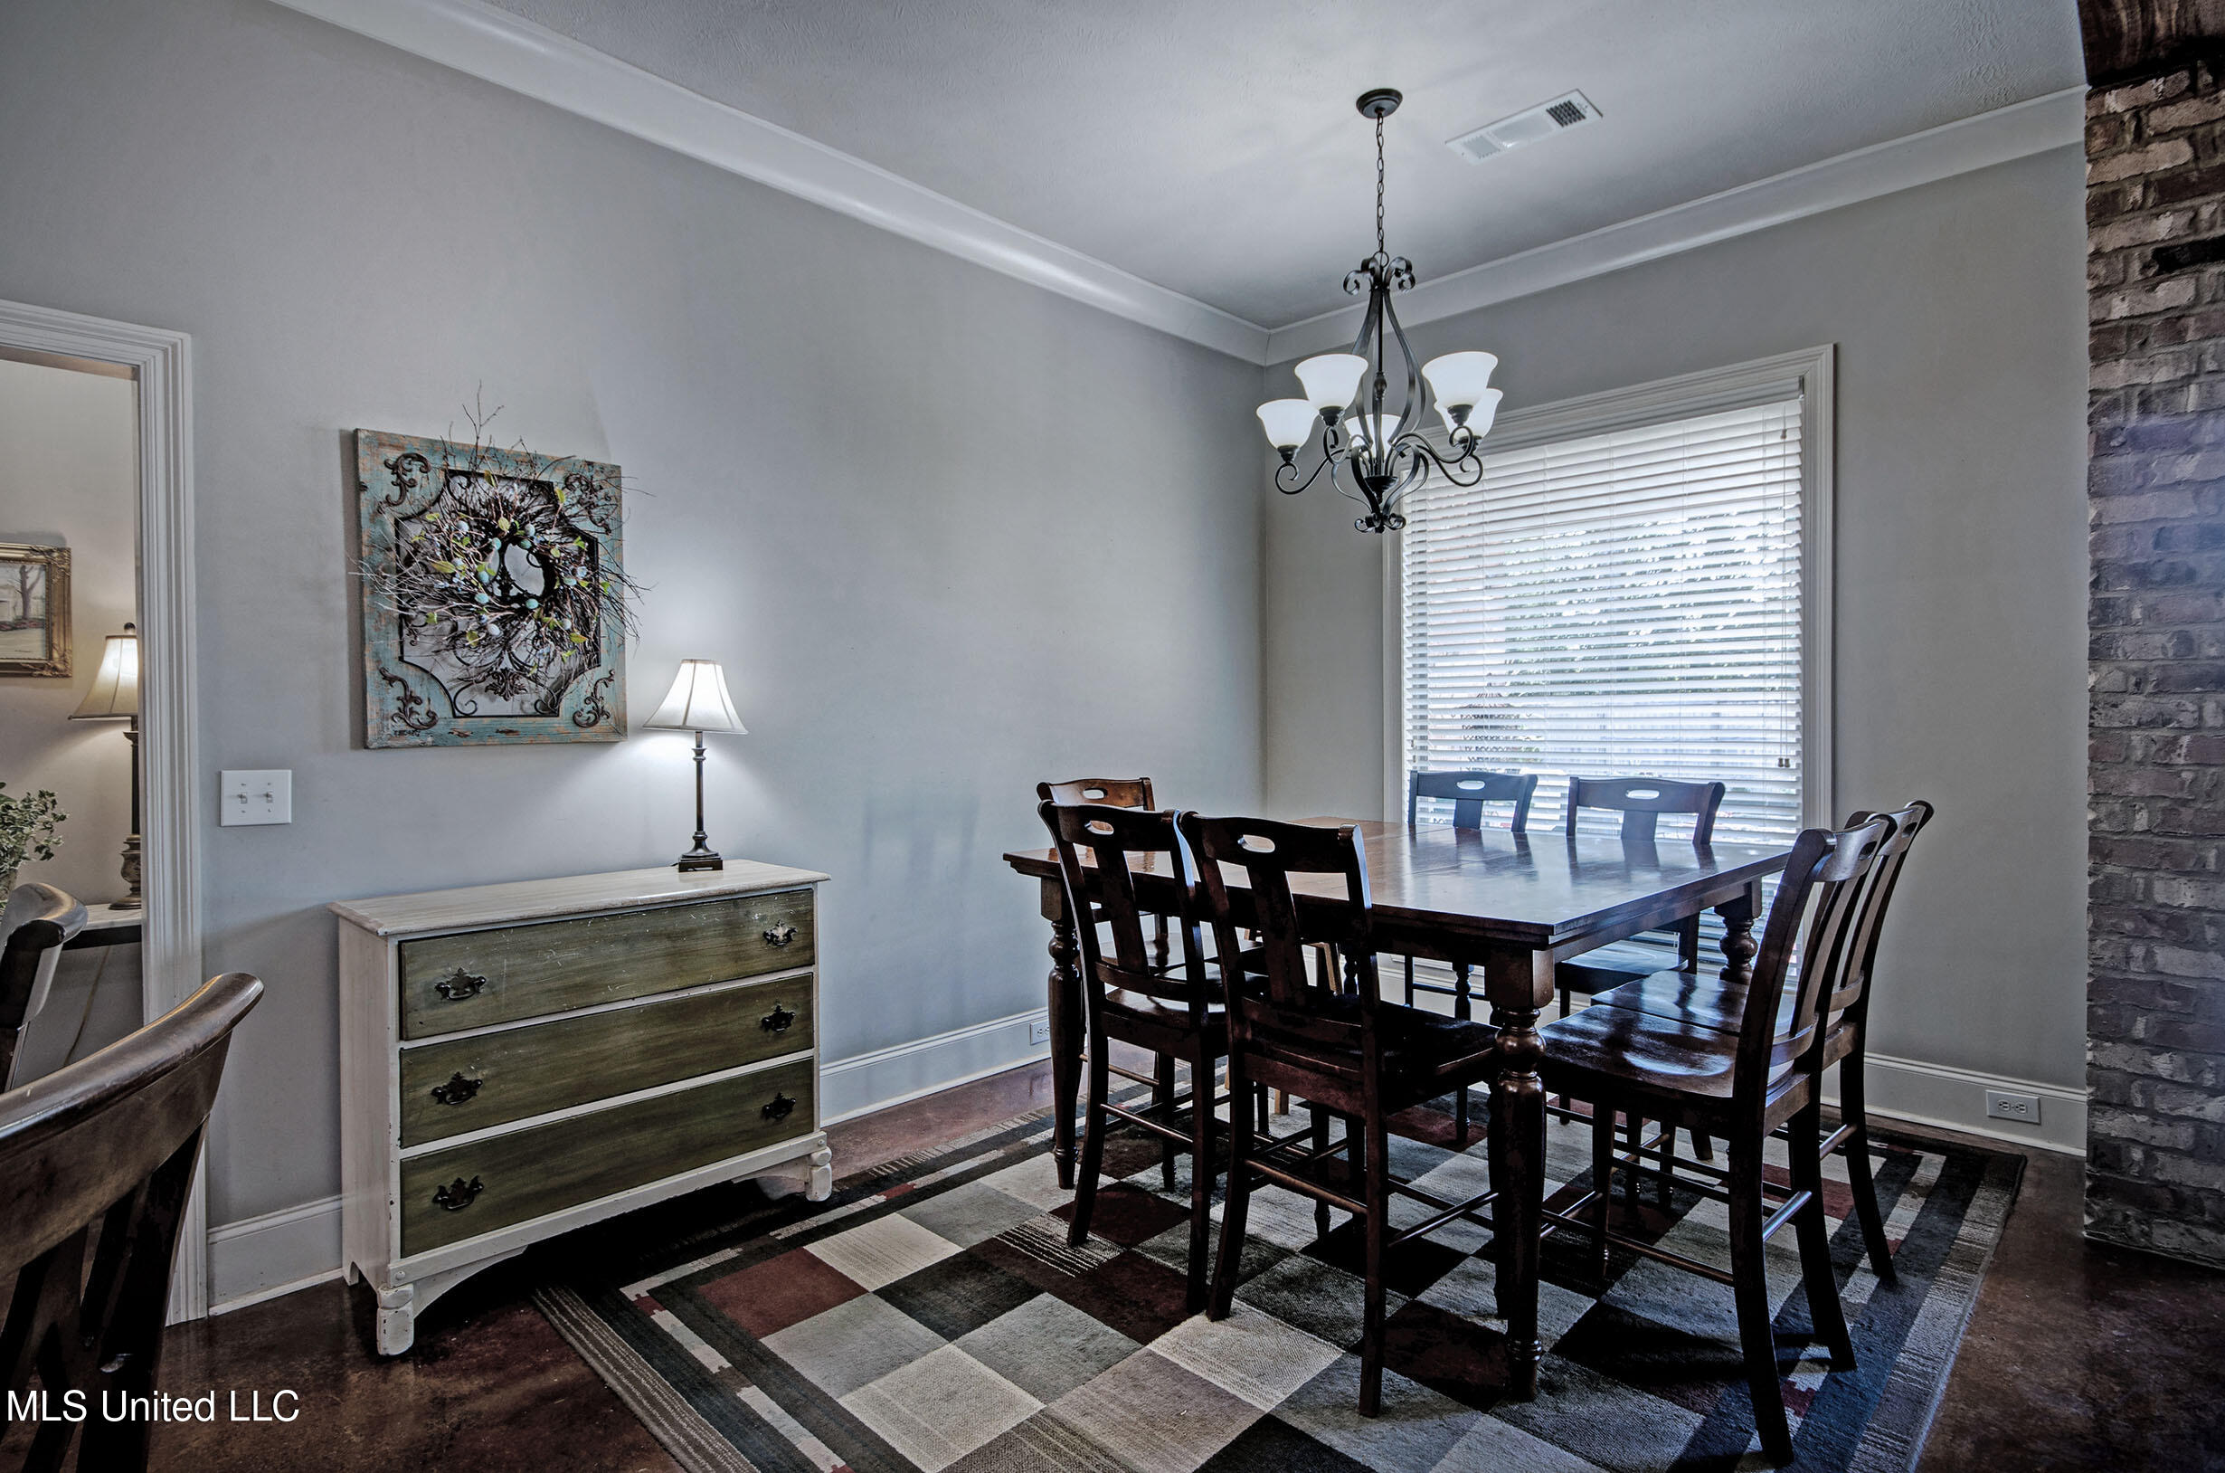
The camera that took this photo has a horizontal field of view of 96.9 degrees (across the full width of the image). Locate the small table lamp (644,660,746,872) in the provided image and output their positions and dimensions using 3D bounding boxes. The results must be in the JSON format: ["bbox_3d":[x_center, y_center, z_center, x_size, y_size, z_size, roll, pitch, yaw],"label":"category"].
[{"bbox_3d":[-1.181,0.081,2.825,0.275,0.585,0.275,0,1,45],"label":"small table lamp"}]

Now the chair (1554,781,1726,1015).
[{"bbox_3d":[1.481,0.710,2.954,0.550,1.090,0.450,-1,1,-44],"label":"chair"}]

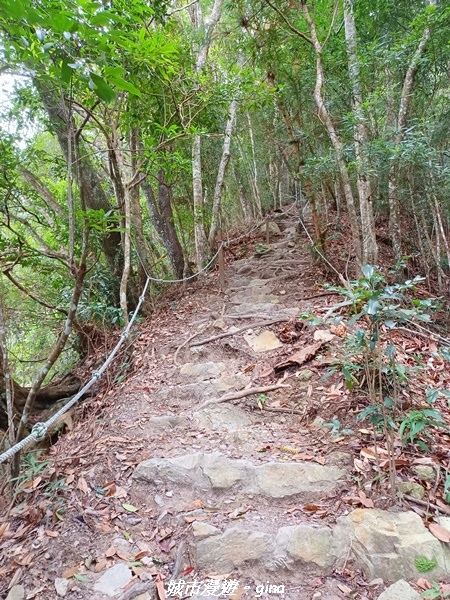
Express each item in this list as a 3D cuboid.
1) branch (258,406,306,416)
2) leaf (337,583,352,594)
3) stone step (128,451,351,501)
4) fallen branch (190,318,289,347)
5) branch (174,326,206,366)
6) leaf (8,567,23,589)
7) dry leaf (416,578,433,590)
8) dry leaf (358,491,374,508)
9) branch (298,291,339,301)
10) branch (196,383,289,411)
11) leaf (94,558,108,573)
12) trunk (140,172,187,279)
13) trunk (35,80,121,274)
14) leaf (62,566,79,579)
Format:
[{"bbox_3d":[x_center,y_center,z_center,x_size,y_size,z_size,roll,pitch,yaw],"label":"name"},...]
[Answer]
[{"bbox_3d":[0.347,0.671,2.607,0.259,0.030,0.045,4,18,14],"label":"branch"},{"bbox_3d":[0.451,1.077,1.620,0.030,0.012,0.060,-14,8,-39],"label":"leaf"},{"bbox_3d":[0.076,0.925,2.270,1.070,0.170,0.280,0,2,5],"label":"stone step"},{"bbox_3d":[0.166,0.294,4.025,1.098,0.060,0.090,-12,20,-30],"label":"fallen branch"},{"bbox_3d":[-0.286,0.397,3.800,0.160,0.080,0.601,6,28,20],"label":"branch"},{"bbox_3d":[-0.769,1.021,1.591,0.030,0.012,0.080,2,18,6],"label":"leaf"},{"bbox_3d":[0.746,1.064,1.620,0.056,0.015,0.040,-3,17,-11],"label":"dry leaf"},{"bbox_3d":[0.603,0.849,1.845,0.042,0.018,0.088,-16,38,-21],"label":"dry leaf"},{"bbox_3d":[1.148,-0.053,5.300,0.576,0.040,0.060,-10,19,-20],"label":"branch"},{"bbox_3d":[0.123,0.602,2.744,0.670,0.065,0.100,-8,19,-23],"label":"branch"},{"bbox_3d":[-0.464,1.004,1.640,0.033,0.014,0.063,12,21,32],"label":"leaf"},{"bbox_3d":[-0.824,-1.046,6.000,0.380,1.550,0.320,-16,3,1],"label":"trunk"},{"bbox_3d":[-1.995,-1.668,5.900,0.380,2.750,0.380,-23,0,0],"label":"trunk"},{"bbox_3d":[-0.573,1.014,1.612,0.066,0.013,0.033,-15,23,-39],"label":"leaf"}]

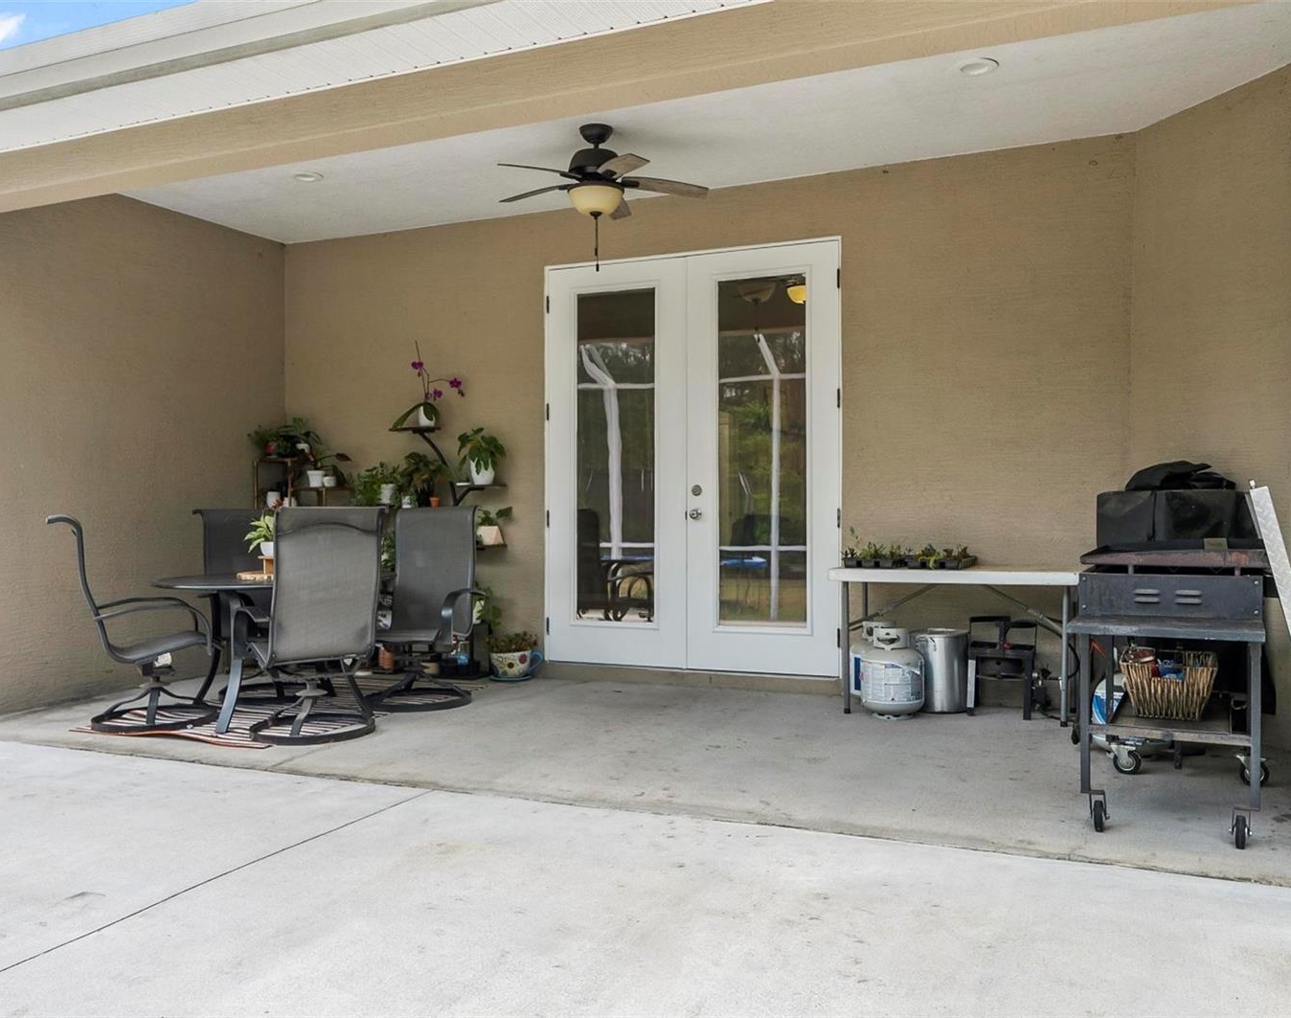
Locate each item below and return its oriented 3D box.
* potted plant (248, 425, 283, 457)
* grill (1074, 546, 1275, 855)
[{"bbox_3d":[-2.523,-0.449,7.054,0.200,0.205,0.180,0,0,24],"label":"potted plant"},{"bbox_3d":[1.790,0.589,3.622,0.520,0.930,1.120,0,0,28],"label":"grill"}]

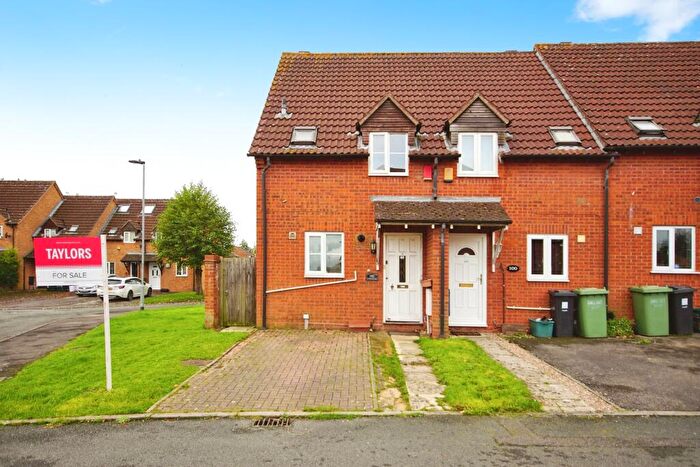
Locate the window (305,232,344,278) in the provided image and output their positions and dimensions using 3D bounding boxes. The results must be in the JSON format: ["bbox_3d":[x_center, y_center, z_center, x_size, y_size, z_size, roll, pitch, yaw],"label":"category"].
[{"bbox_3d":[-0.577,0.499,10.640,0.900,1.040,0.100,0,0,3],"label":"window"}]

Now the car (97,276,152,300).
[{"bbox_3d":[-14.251,3.488,29.600,1.820,1.460,4.600,0,-2,2],"label":"car"}]

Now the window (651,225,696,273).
[{"bbox_3d":[7.132,0.361,10.270,0.910,1.030,0.100,0,0,3],"label":"window"}]

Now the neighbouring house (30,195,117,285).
[{"bbox_3d":[-21.300,0.450,38.200,4.400,7.100,8.300,0,0,-7],"label":"neighbouring house"}]

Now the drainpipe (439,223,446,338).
[{"bbox_3d":[1.933,0.976,9.690,0.110,2.400,0.110,0,-2,3],"label":"drainpipe"}]

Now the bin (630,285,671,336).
[{"bbox_3d":[6.428,1.642,9.950,0.570,1.060,0.710,0,-2,13],"label":"bin"}]

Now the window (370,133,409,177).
[{"bbox_3d":[0.883,-1.792,10.600,0.900,0.990,0.100,0,-2,3],"label":"window"}]

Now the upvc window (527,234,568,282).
[{"bbox_3d":[4.436,0.559,10.440,0.920,1.060,0.100,0,-2,3],"label":"upvc window"}]

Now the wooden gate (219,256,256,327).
[{"bbox_3d":[-2.664,1.394,11.120,0.900,1.660,0.070,0,-2,3],"label":"wooden gate"}]

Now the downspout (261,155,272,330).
[{"bbox_3d":[-1.893,0.221,10.620,0.180,3.900,0.150,0,0,3],"label":"downspout"}]

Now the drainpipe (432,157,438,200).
[{"bbox_3d":[1.923,-1.238,10.470,0.100,0.970,0.110,0,-2,3],"label":"drainpipe"}]

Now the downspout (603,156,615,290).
[{"bbox_3d":[5.705,0.253,10.280,0.190,3.900,0.150,0,0,3],"label":"downspout"}]

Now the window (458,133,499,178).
[{"bbox_3d":[2.886,-1.754,10.480,0.910,0.990,0.120,0,0,3],"label":"window"}]

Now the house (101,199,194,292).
[{"bbox_3d":[-16.000,0.730,40.200,7.100,7.400,8.300,0,0,-7],"label":"house"}]

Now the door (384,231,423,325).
[{"bbox_3d":[1.217,1.022,10.600,0.900,2.050,0.100,0,0,3],"label":"door"}]

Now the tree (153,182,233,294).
[{"bbox_3d":[-11.095,0.300,33.300,5.700,7.900,5.500,0,-2,0],"label":"tree"}]

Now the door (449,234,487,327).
[{"bbox_3d":[2.653,1.059,10.520,0.910,2.080,0.100,0,0,3],"label":"door"}]

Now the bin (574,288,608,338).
[{"bbox_3d":[5.160,1.696,9.980,0.560,1.060,0.710,0,-2,14],"label":"bin"}]

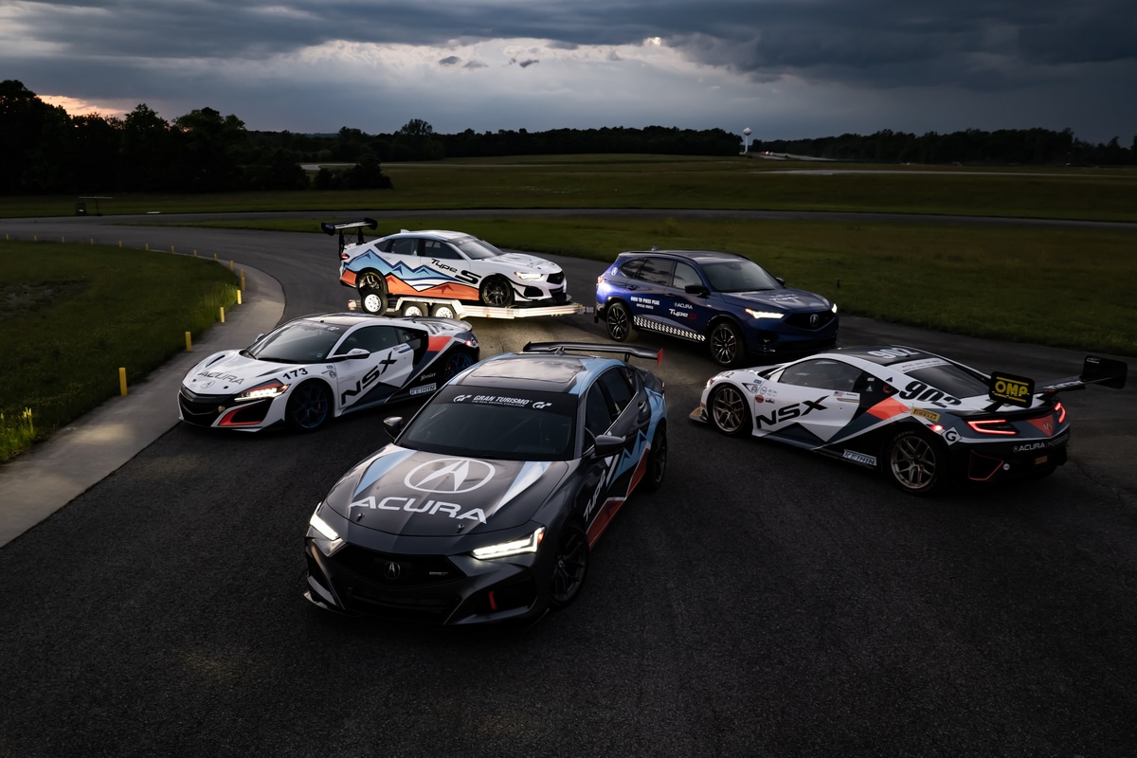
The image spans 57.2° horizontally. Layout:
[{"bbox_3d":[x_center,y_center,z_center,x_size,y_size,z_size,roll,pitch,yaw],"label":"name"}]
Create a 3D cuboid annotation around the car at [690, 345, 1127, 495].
[{"bbox_3d":[3.482,0.186,11.662,2.060,1.300,4.680,-8,14,-33],"label":"car"}]

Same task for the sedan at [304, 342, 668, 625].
[{"bbox_3d":[-0.420,0.614,9.172,2.050,1.430,4.990,4,12,17],"label":"sedan"}]

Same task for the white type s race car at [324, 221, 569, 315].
[{"bbox_3d":[-2.497,-2.441,21.861,5.190,1.580,2.040,5,13,22],"label":"white type s race car"}]

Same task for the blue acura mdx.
[{"bbox_3d":[2.471,-1.375,18.328,2.080,1.710,5.040,-7,14,-33],"label":"blue acura mdx"}]

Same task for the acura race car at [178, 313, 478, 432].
[{"bbox_3d":[-3.128,-0.263,13.998,2.080,1.215,4.480,9,14,36],"label":"acura race car"}]

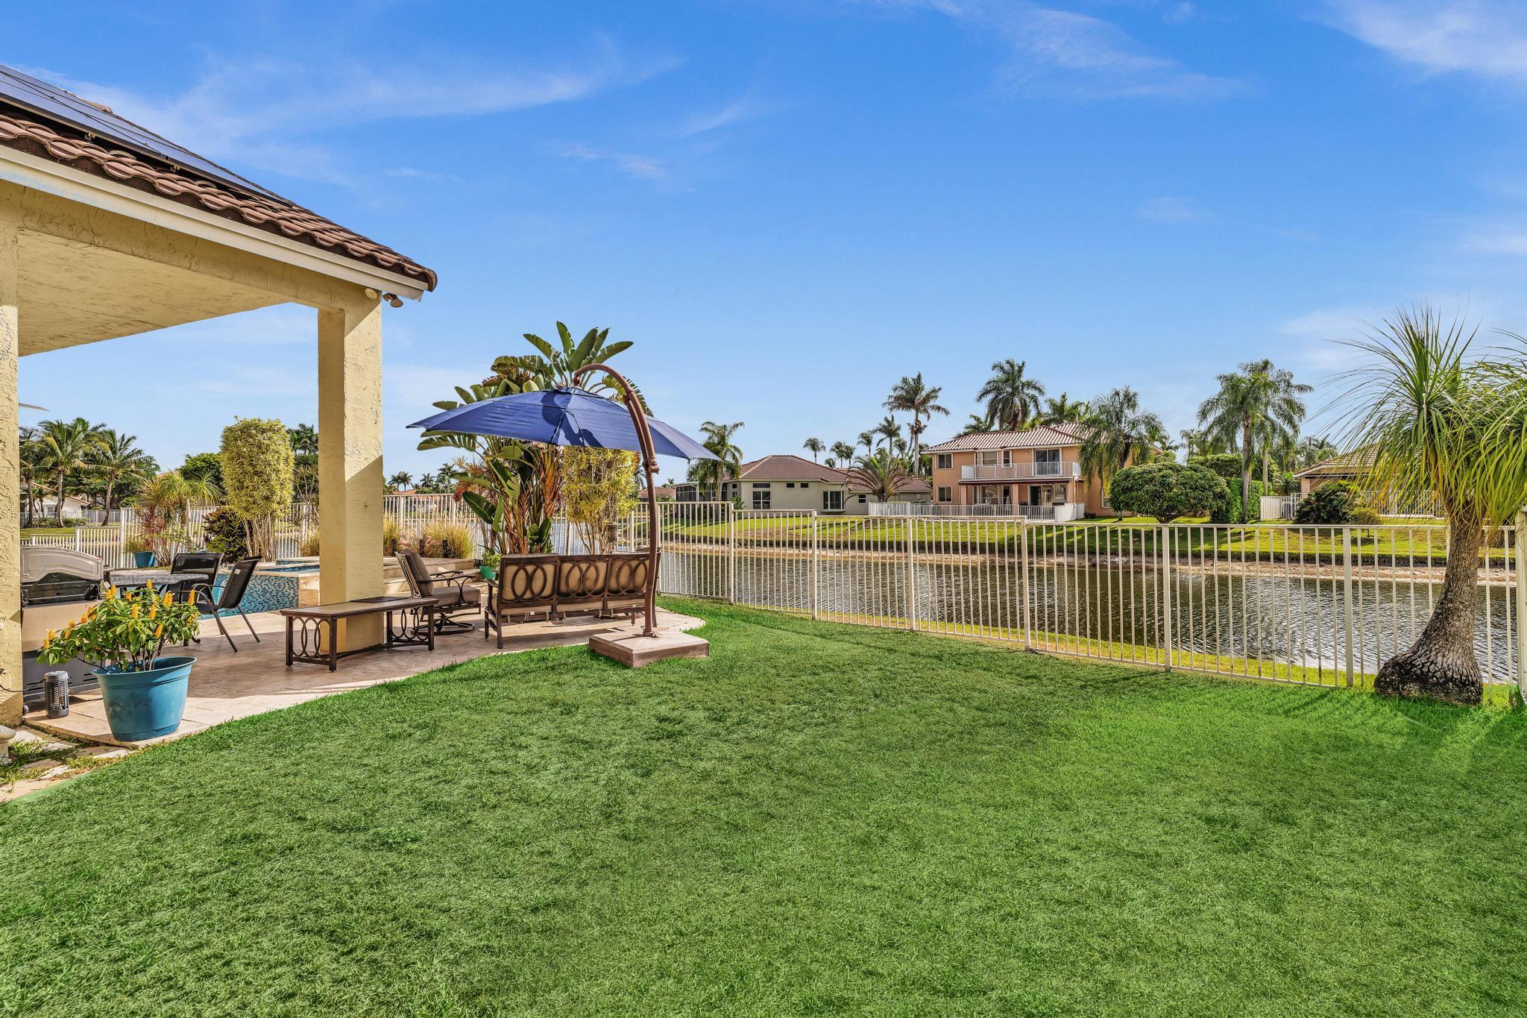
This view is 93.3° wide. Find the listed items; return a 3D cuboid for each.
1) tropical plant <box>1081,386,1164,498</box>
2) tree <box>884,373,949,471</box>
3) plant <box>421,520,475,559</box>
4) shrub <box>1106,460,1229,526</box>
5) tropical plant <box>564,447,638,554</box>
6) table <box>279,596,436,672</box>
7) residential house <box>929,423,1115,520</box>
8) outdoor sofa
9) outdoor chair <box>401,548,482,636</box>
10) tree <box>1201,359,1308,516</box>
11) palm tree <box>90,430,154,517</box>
[{"bbox_3d":[23.800,-3.600,48.500,5.300,9.200,5.200,0,0,0],"label":"tropical plant"},{"bbox_3d":[13.600,-5.300,64.000,5.400,13.300,5.400,0,0,0],"label":"tree"},{"bbox_3d":[-5.350,0.500,12.200,0.970,0.700,0.900,0,0,-22],"label":"plant"},{"bbox_3d":[27.243,-1.084,48.500,7.200,4.300,6.800,0,0,29],"label":"shrub"},{"bbox_3d":[-2.550,-0.150,11.300,1.200,2.550,1.150,0,0,-11],"label":"tropical plant"},{"bbox_3d":[-3.750,1.158,6.750,0.660,0.485,1.150,0,0,23],"label":"table"},{"bbox_3d":[22.600,-2.900,61.000,16.500,8.000,12.000,0,0,28],"label":"residential house"},{"bbox_3d":[-2.110,0.935,8.000,1.870,0.930,0.820,0,0,-33],"label":"outdoor sofa"},{"bbox_3d":[-3.750,0.940,8.380,0.870,0.950,0.750,0,0,-29],"label":"outdoor chair"},{"bbox_3d":[35.657,-4.953,52.500,7.000,11.900,6.900,0,0,34],"label":"tree"},{"bbox_3d":[-57.128,-2.754,64.000,4.600,8.600,4.600,0,0,-42],"label":"palm tree"}]

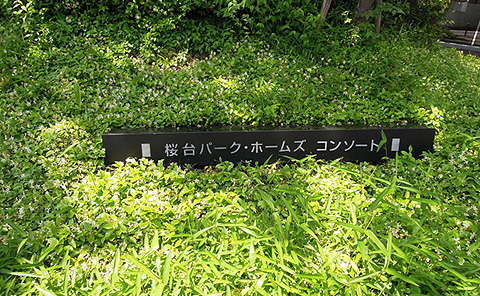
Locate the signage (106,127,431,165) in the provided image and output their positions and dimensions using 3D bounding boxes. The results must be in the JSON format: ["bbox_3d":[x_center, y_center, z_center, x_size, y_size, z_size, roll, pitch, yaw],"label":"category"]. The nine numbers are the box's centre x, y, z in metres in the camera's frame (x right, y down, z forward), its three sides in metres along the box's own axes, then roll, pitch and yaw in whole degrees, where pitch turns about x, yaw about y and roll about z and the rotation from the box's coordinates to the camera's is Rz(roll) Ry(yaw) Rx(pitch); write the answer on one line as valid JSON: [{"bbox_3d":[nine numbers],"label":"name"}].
[{"bbox_3d":[0.224,-0.017,2.370,2.265,0.240,0.170,-1,17,-3],"label":"signage"}]

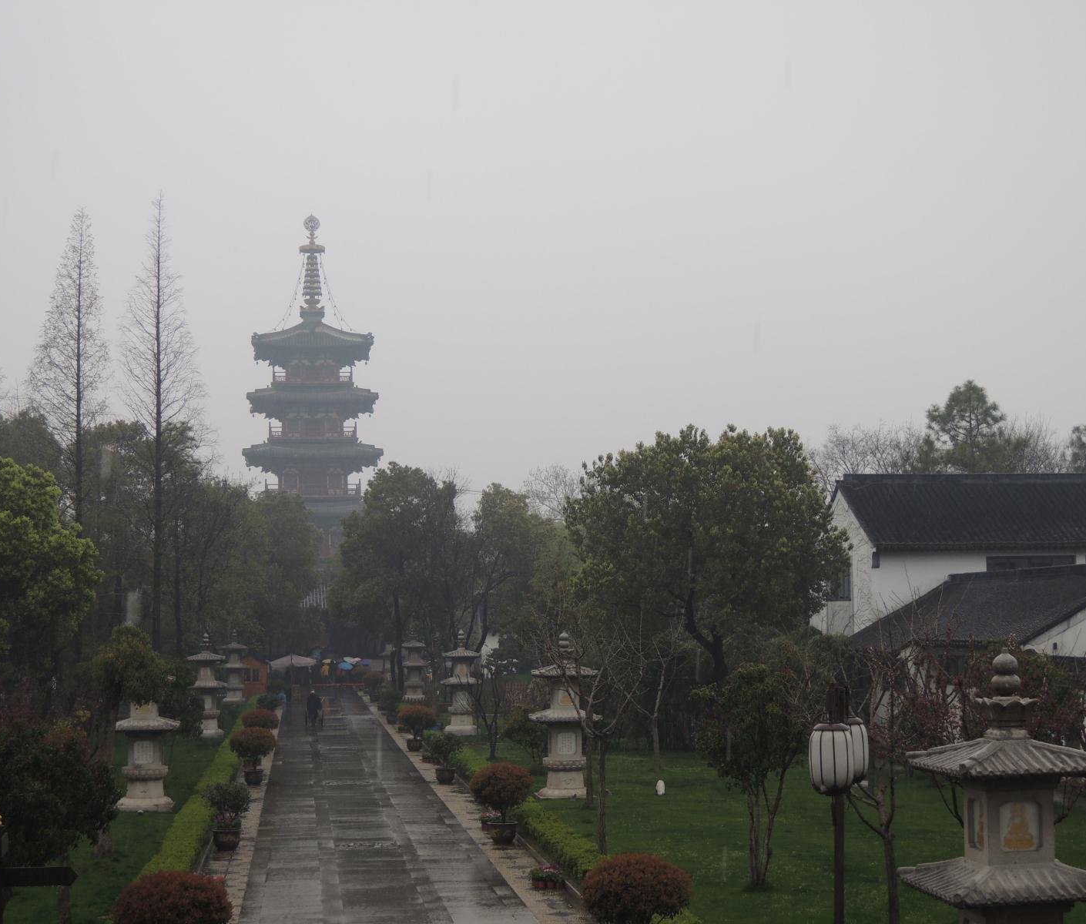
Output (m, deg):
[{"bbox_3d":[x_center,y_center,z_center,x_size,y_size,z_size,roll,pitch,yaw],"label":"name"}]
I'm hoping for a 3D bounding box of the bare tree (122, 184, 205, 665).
[{"bbox_3d":[-16.377,0.175,84.000,3.600,22.600,3.600,1,-5,-11],"label":"bare tree"}]

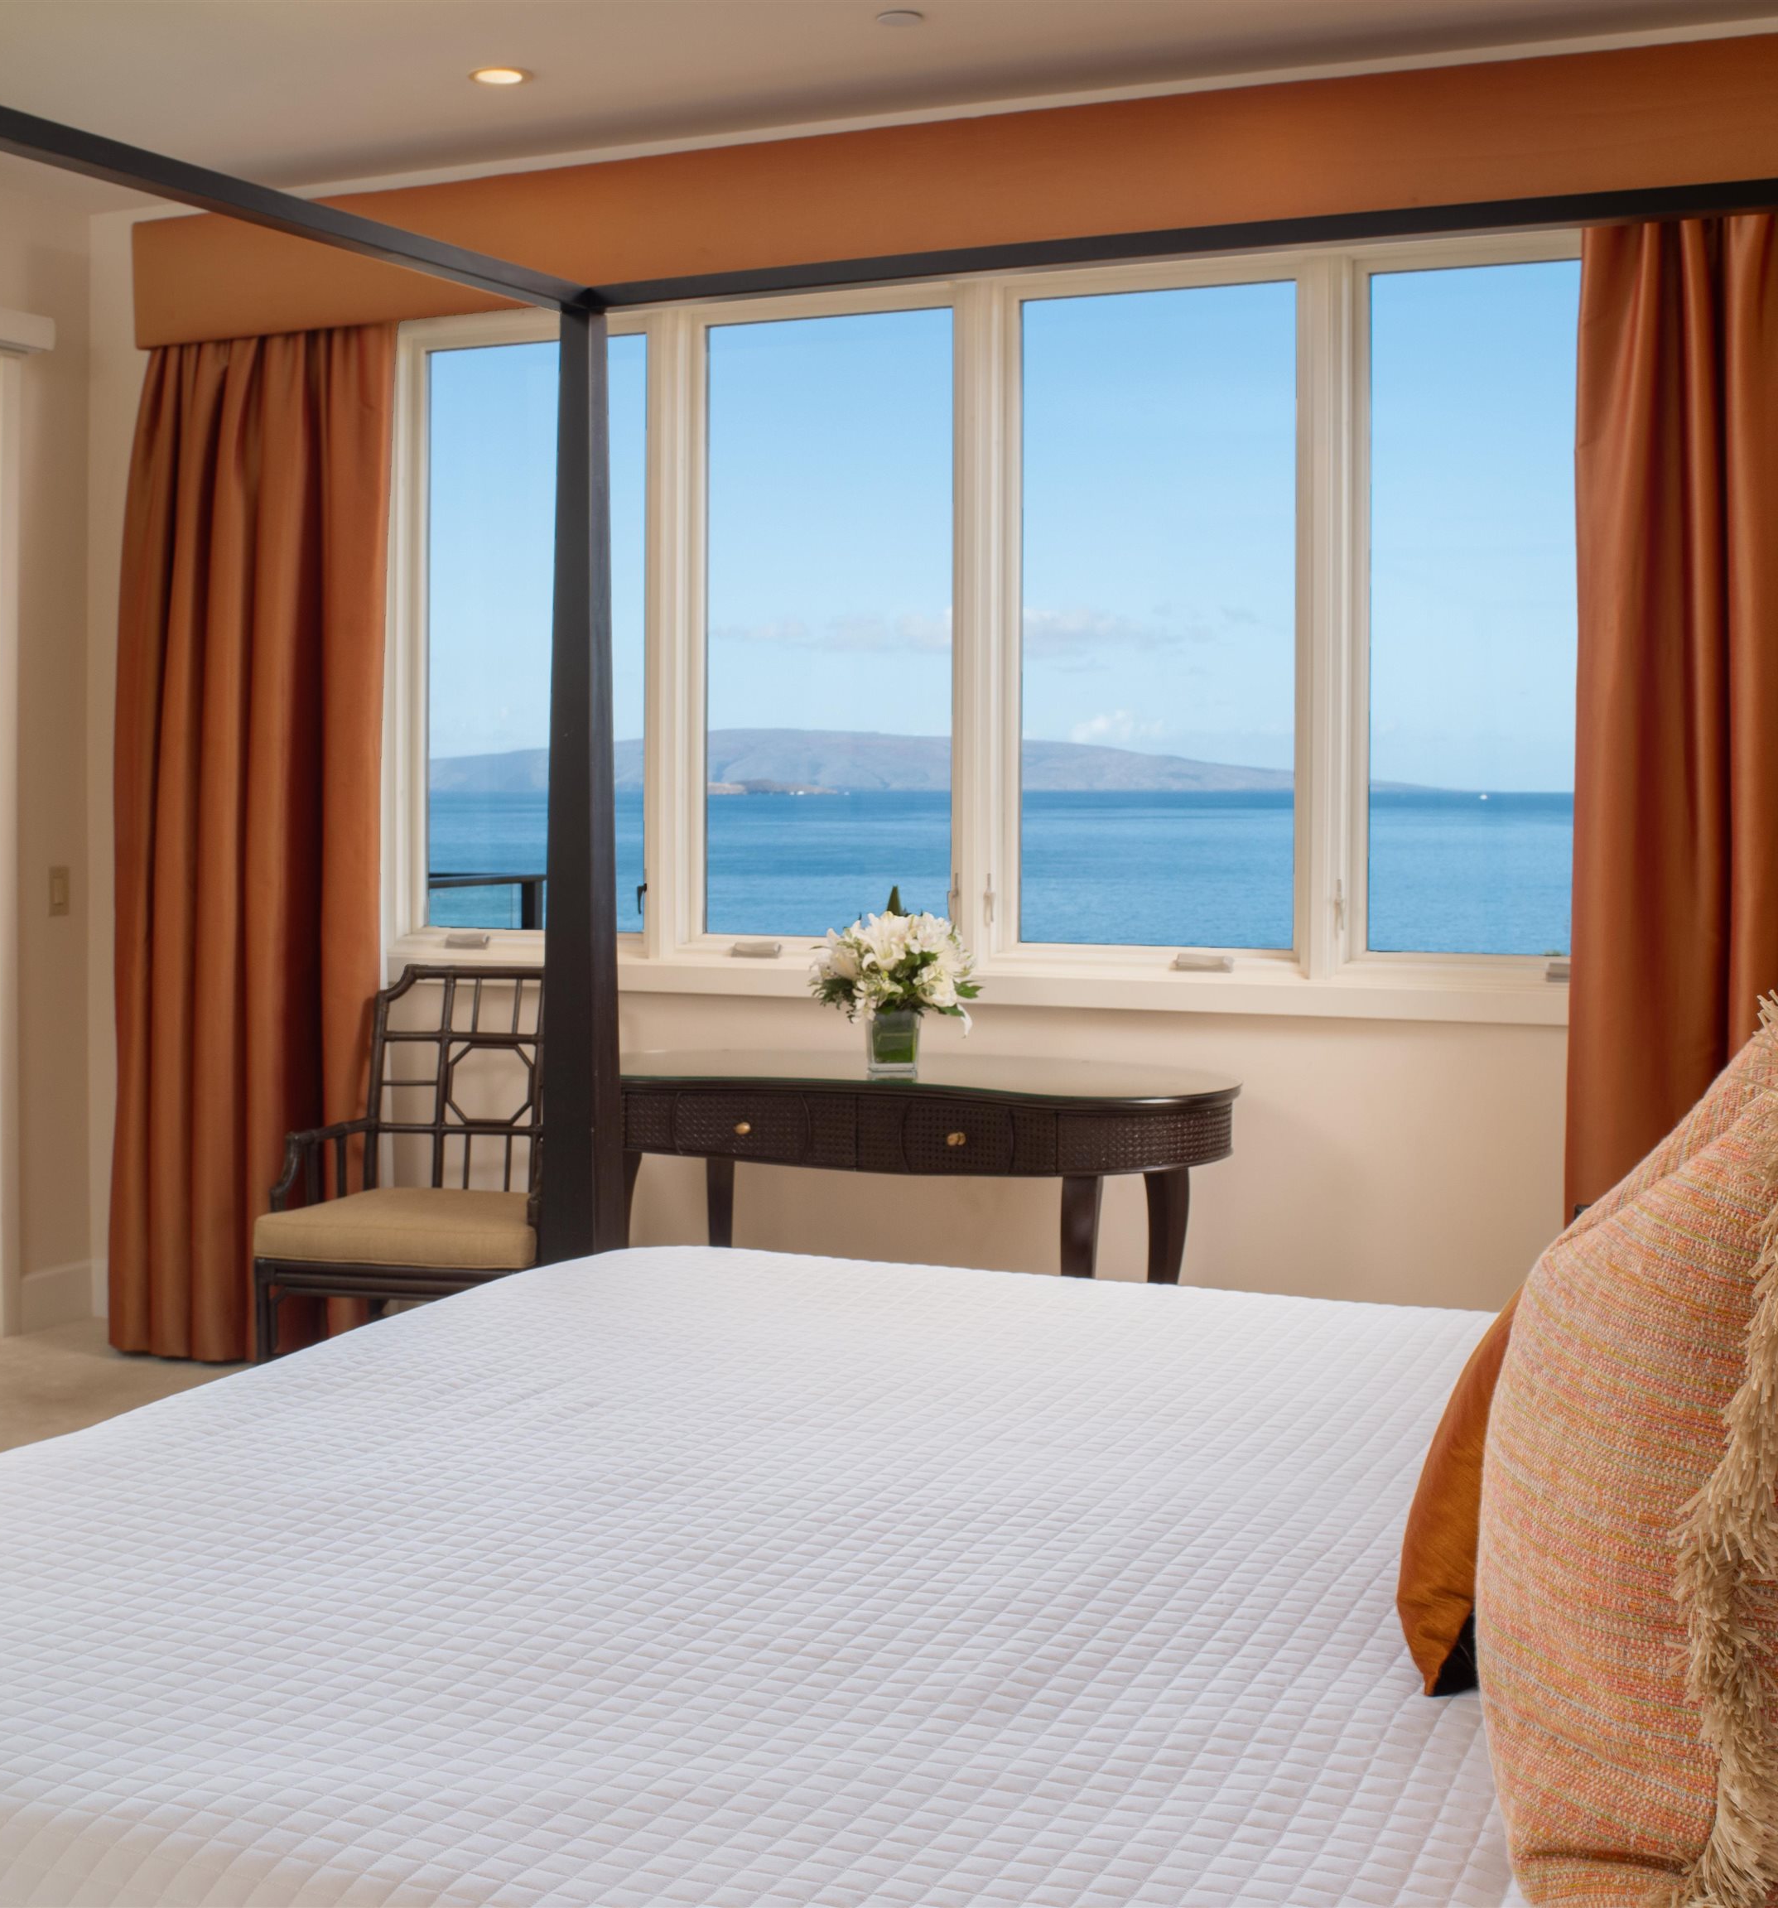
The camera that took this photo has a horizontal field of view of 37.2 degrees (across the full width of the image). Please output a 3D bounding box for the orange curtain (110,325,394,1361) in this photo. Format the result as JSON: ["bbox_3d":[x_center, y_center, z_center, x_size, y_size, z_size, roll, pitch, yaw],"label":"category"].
[{"bbox_3d":[-1.509,-0.265,6.213,0.806,2.397,0.190,1,2,24],"label":"orange curtain"}]

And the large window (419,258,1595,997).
[{"bbox_3d":[0.151,-0.688,5.669,2.911,1.516,0.130,1,2,24],"label":"large window"}]

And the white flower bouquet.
[{"bbox_3d":[0.012,0.049,5.211,0.309,0.364,0.284,0,2,0],"label":"white flower bouquet"}]

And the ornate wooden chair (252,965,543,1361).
[{"bbox_3d":[-0.891,0.513,5.453,0.613,0.935,0.620,0,2,14],"label":"ornate wooden chair"}]

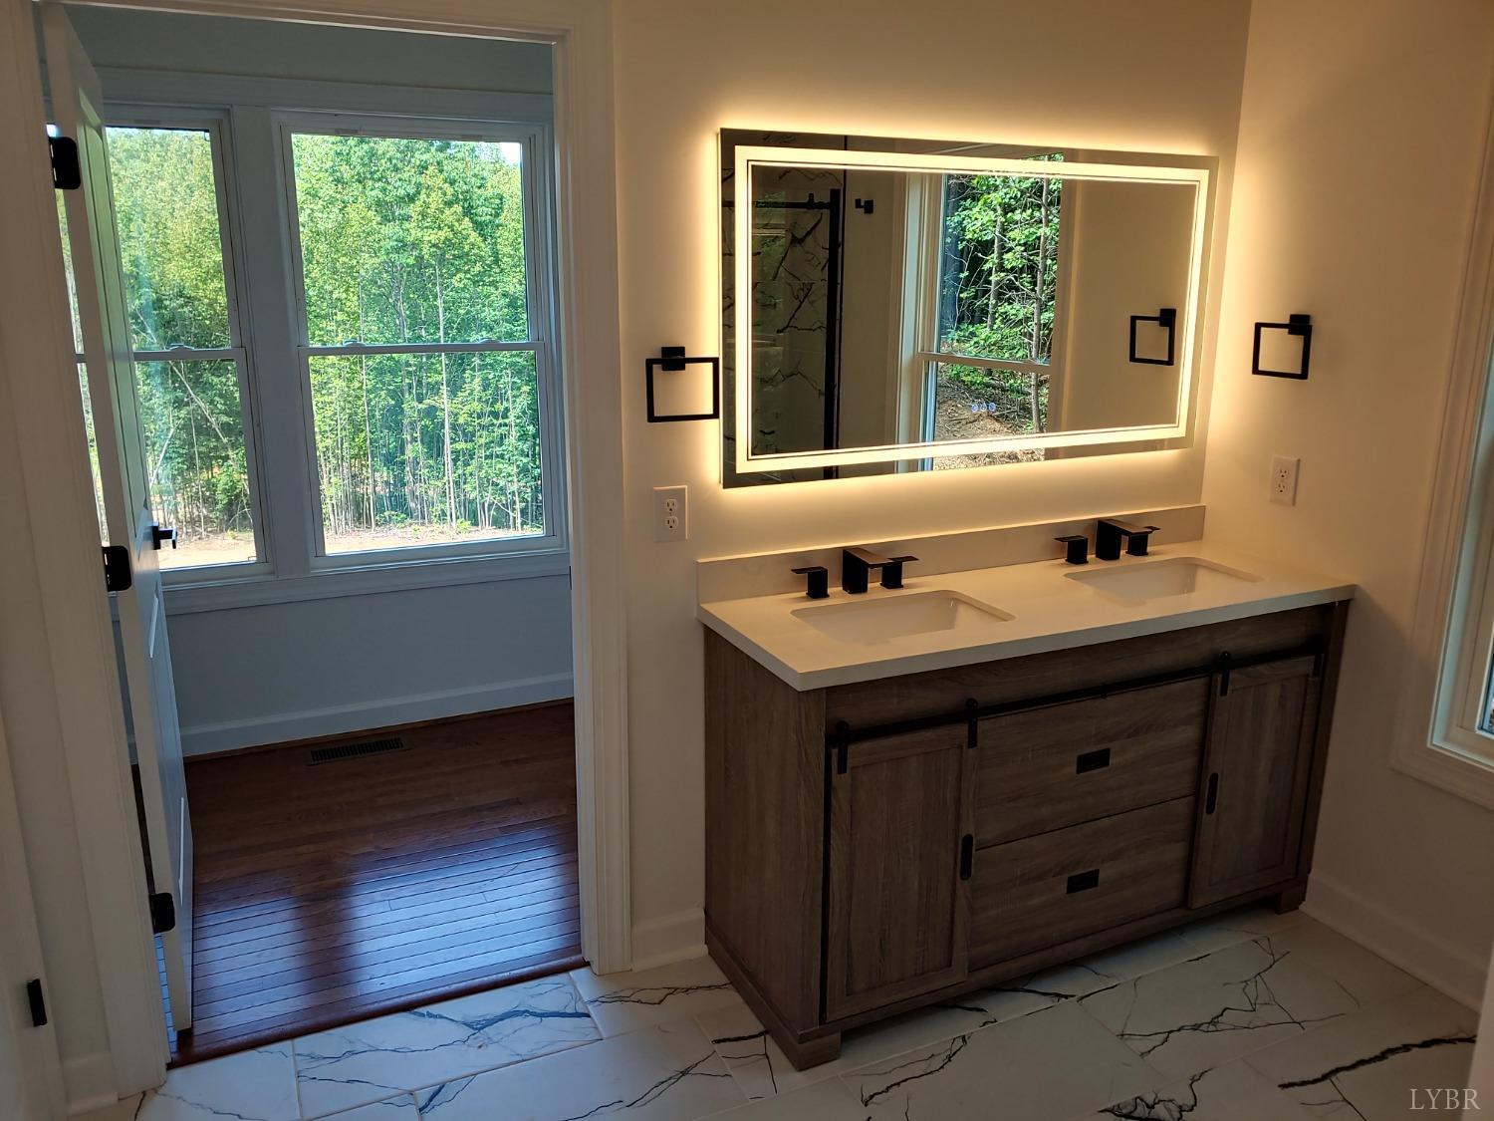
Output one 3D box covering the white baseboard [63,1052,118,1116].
[{"bbox_3d":[-1.304,1.036,2.142,0.090,0.115,0.020,-6,15,-24],"label":"white baseboard"}]

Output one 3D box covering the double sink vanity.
[{"bbox_3d":[0.694,0.461,2.670,1.549,0.998,0.508,-6,15,-24],"label":"double sink vanity"}]

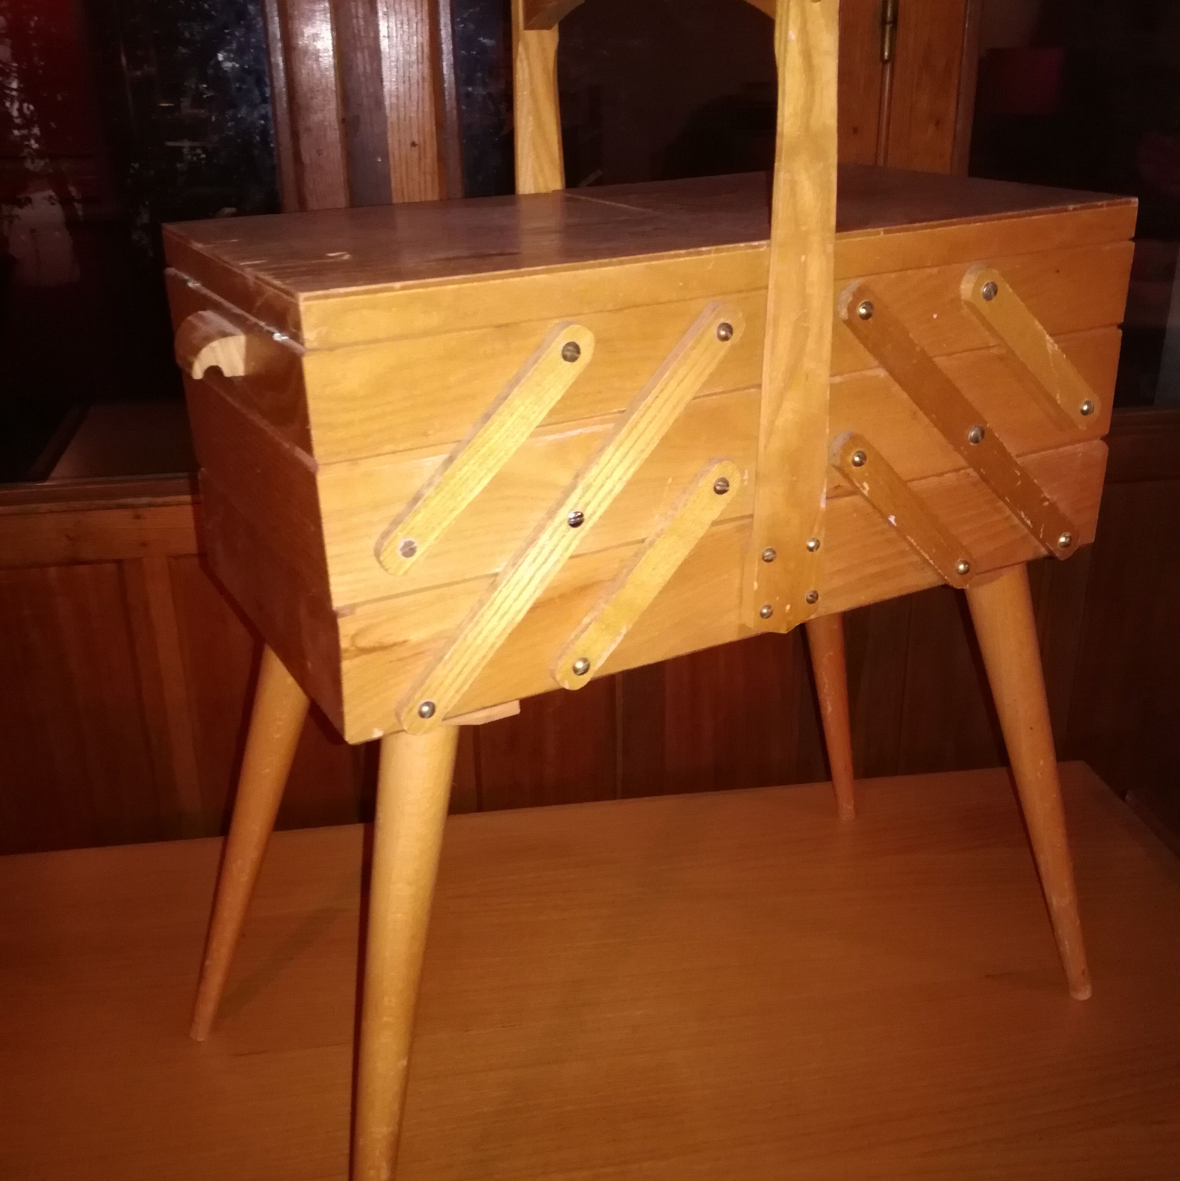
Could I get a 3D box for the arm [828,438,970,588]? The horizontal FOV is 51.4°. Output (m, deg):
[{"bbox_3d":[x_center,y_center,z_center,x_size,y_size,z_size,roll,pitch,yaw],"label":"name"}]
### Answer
[{"bbox_3d":[0.159,-0.038,0.613,0.125,0.019,0.008,36,-1,-36],"label":"arm"}]

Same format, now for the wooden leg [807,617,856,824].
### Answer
[{"bbox_3d":[0.185,0.054,0.945,0.036,0.353,0.036,-29,39,-18],"label":"wooden leg"}]

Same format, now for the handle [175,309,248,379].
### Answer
[{"bbox_3d":[-0.167,-0.106,0.536,0.021,0.020,0.053,-14,26,-26],"label":"handle"}]

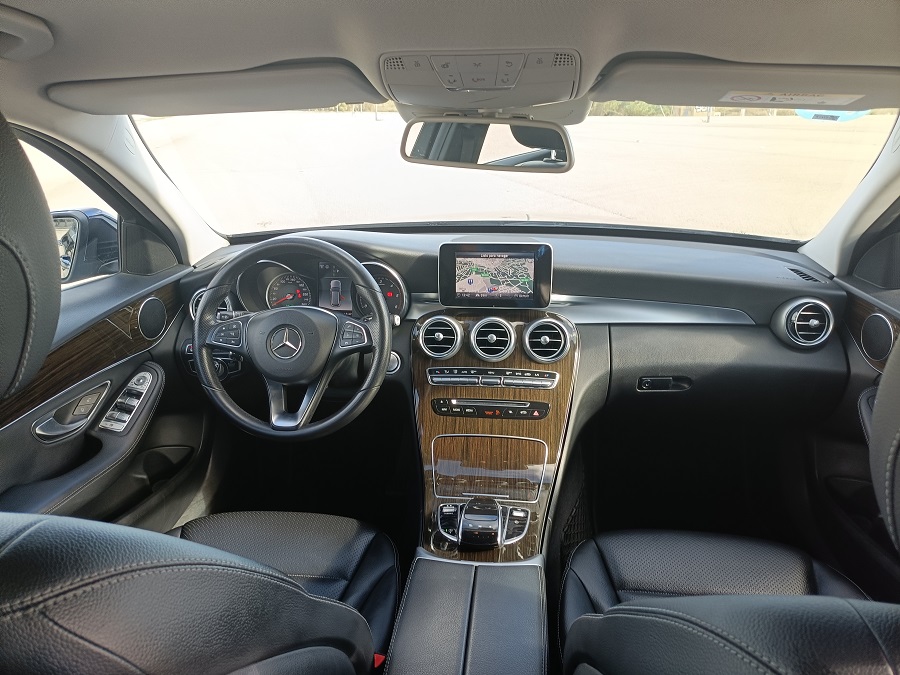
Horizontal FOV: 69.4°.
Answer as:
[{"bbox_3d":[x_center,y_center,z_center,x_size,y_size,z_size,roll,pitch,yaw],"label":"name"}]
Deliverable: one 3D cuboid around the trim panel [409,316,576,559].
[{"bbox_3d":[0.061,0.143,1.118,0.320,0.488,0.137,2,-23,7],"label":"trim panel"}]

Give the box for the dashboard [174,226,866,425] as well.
[{"bbox_3d":[0.100,-0.050,1.397,1.380,0.315,0.430,2,20,7],"label":"dashboard"}]

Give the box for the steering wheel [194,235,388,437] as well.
[{"bbox_3d":[-0.290,0.001,1.210,0.375,0.375,0.110,2,-4,7],"label":"steering wheel"}]

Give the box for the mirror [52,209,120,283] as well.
[{"bbox_3d":[-0.823,-0.193,1.404,0.235,0.165,0.160,-2,20,-5],"label":"mirror"}]

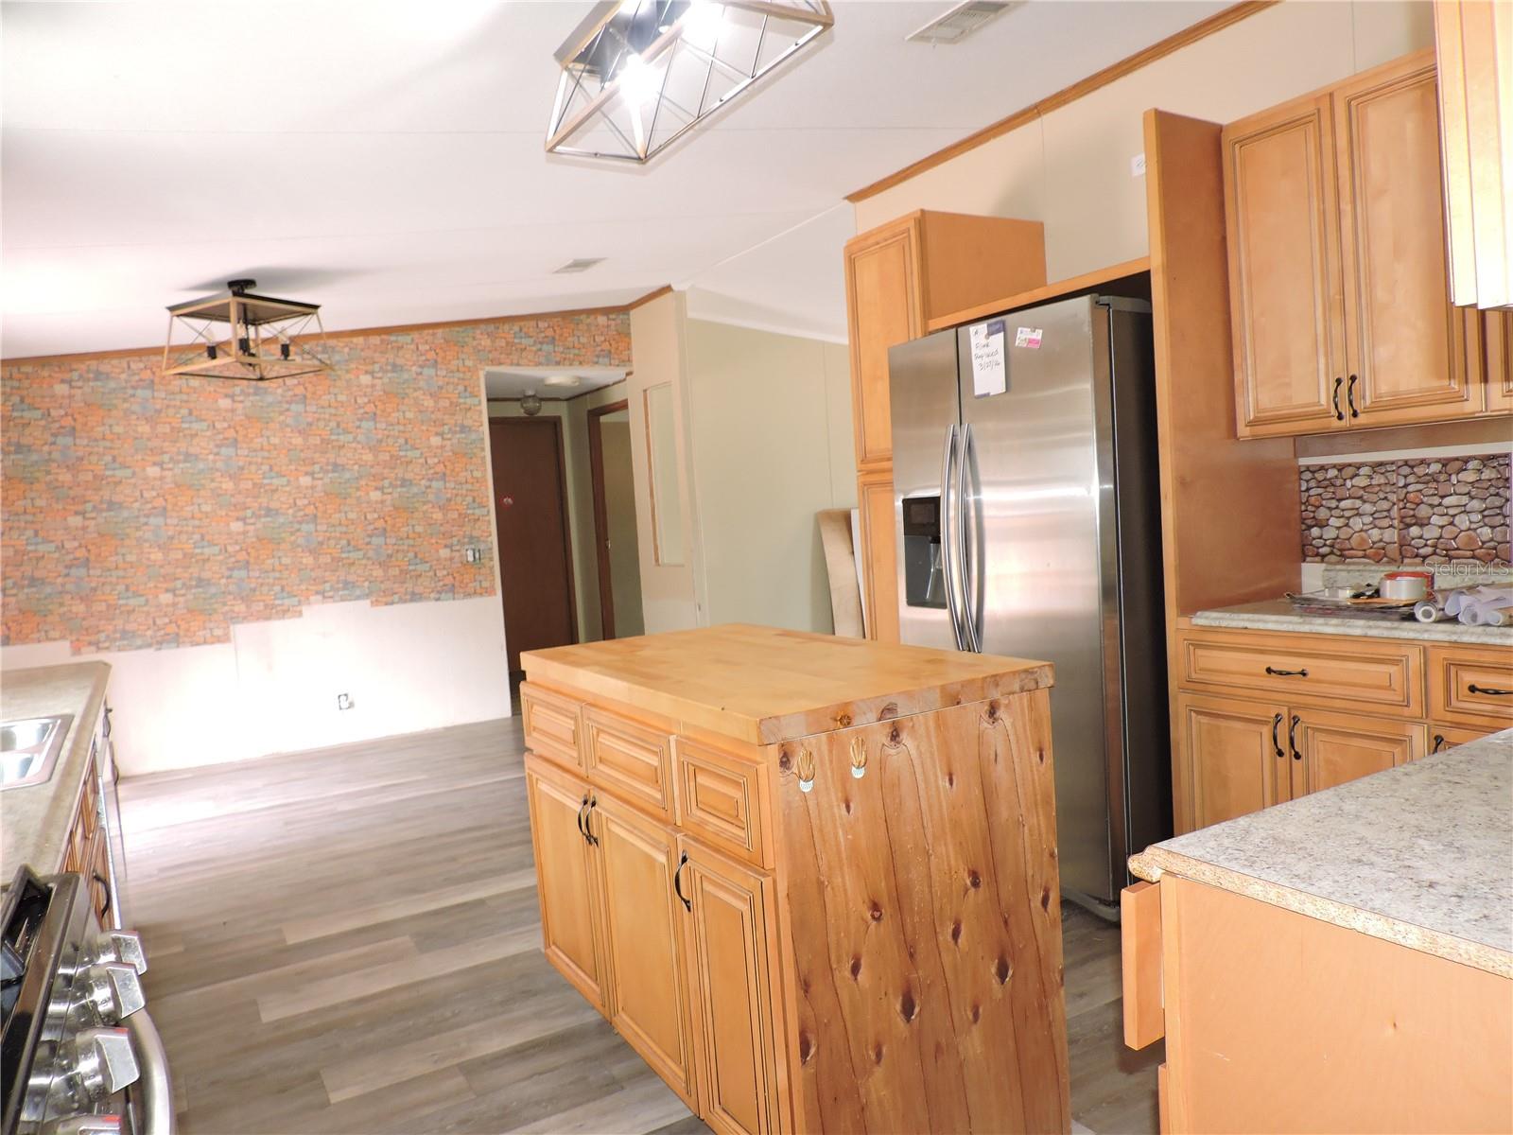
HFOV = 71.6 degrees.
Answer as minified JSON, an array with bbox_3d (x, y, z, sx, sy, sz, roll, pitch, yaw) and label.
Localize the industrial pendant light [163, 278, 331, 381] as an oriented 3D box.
[{"bbox_3d":[-2.264,-1.071,4.657,0.490,0.410,0.490,-2,4,28],"label":"industrial pendant light"}]

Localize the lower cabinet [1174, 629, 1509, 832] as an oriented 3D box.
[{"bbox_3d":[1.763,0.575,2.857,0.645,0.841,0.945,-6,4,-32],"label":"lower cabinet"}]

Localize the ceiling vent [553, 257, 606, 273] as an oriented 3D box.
[{"bbox_3d":[-0.946,-1.608,5.609,0.195,0.025,0.315,-14,7,-31],"label":"ceiling vent"}]

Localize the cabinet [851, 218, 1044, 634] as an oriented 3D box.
[{"bbox_3d":[0.818,-0.179,4.263,0.645,2.307,0.474,-6,4,-32],"label":"cabinet"}]

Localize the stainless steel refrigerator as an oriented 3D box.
[{"bbox_3d":[1.089,0.089,3.594,0.870,1.813,0.887,-6,4,-32],"label":"stainless steel refrigerator"}]

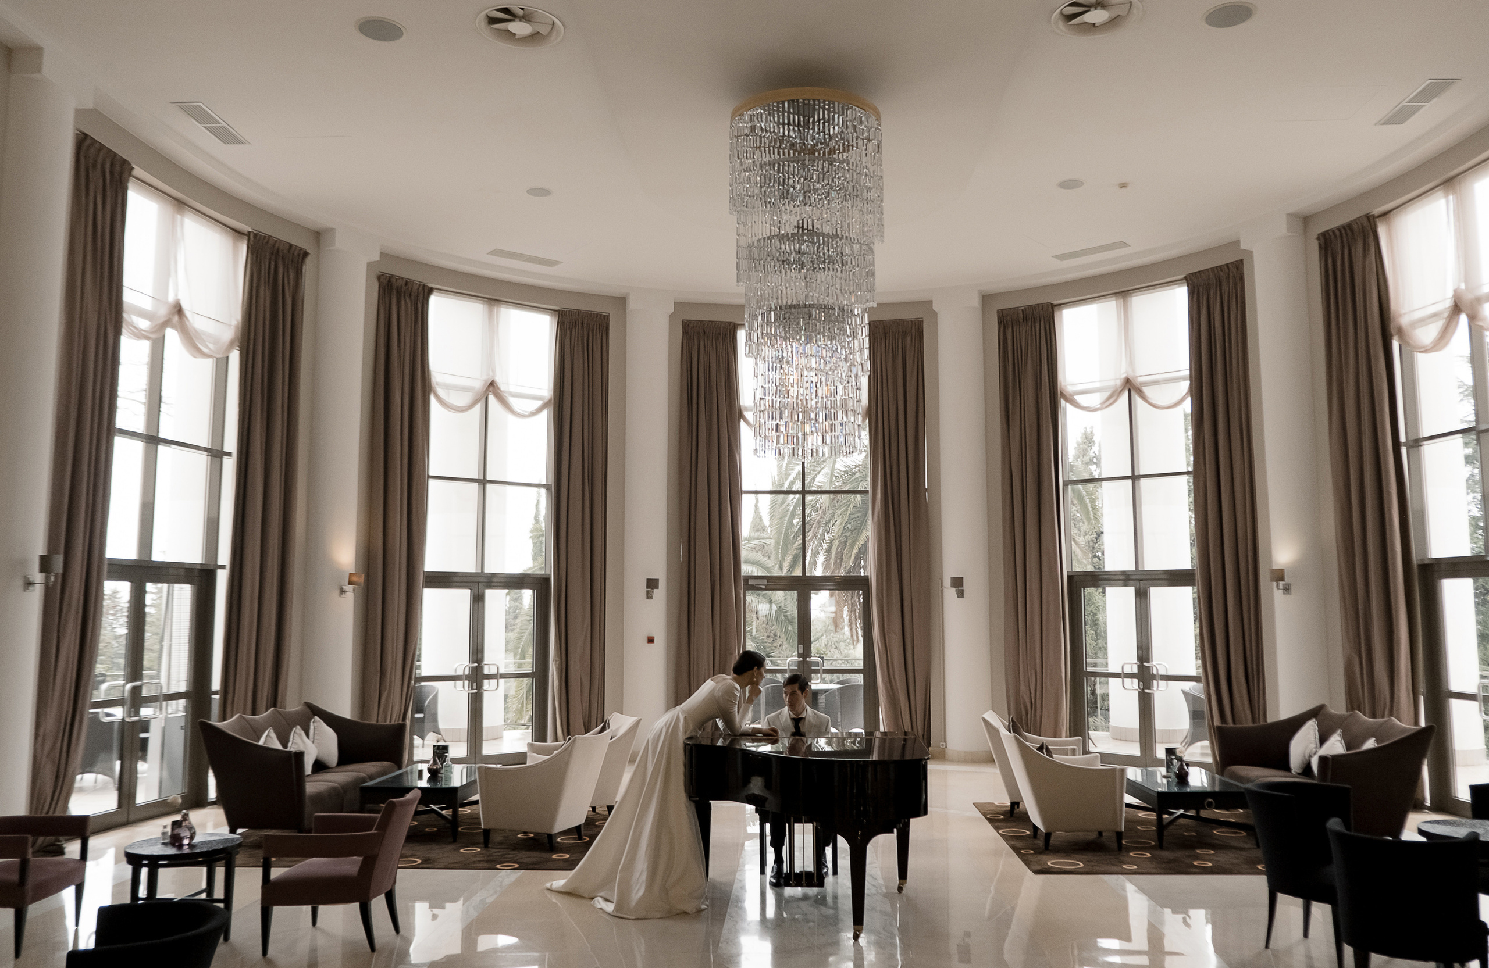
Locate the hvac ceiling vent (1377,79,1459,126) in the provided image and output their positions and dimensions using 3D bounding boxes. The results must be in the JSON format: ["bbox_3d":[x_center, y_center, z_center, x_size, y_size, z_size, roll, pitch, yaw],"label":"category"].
[{"bbox_3d":[5.665,-3.214,9.426,0.267,0.040,0.861,0,-7,3],"label":"hvac ceiling vent"}]

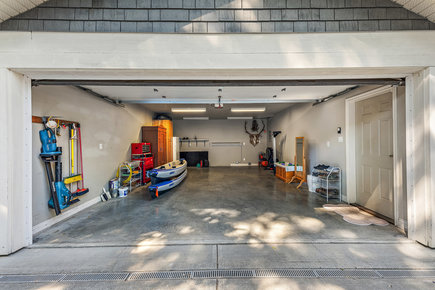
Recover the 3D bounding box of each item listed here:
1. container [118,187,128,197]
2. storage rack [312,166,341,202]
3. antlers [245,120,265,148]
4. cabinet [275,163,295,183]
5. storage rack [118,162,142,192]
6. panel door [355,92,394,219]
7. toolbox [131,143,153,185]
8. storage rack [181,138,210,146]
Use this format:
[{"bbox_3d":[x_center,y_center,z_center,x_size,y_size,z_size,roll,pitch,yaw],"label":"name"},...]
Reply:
[{"bbox_3d":[-2.300,1.144,4.476,0.220,0.220,0.220,-1,0,-1],"label":"container"},{"bbox_3d":[2.526,0.848,4.229,0.290,0.730,0.600,-1,0,-1],"label":"storage rack"},{"bbox_3d":[1.942,-0.578,9.389,1.053,1.393,0.450,-1,0,-1],"label":"antlers"},{"bbox_3d":[2.434,0.935,6.253,0.490,0.520,1.010,-1,0,-1],"label":"cabinet"},{"bbox_3d":[-2.450,0.874,5.129,0.300,0.750,0.650,-1,0,-1],"label":"storage rack"},{"bbox_3d":[2.799,0.180,3.224,0.045,2.030,0.813,-1,0,-1],"label":"panel door"},{"bbox_3d":[-2.451,0.601,5.949,0.420,1.280,0.690,-1,0,-1],"label":"toolbox"},{"bbox_3d":[-1.219,-0.099,9.429,1.560,0.430,0.300,-1,0,-1],"label":"storage rack"}]

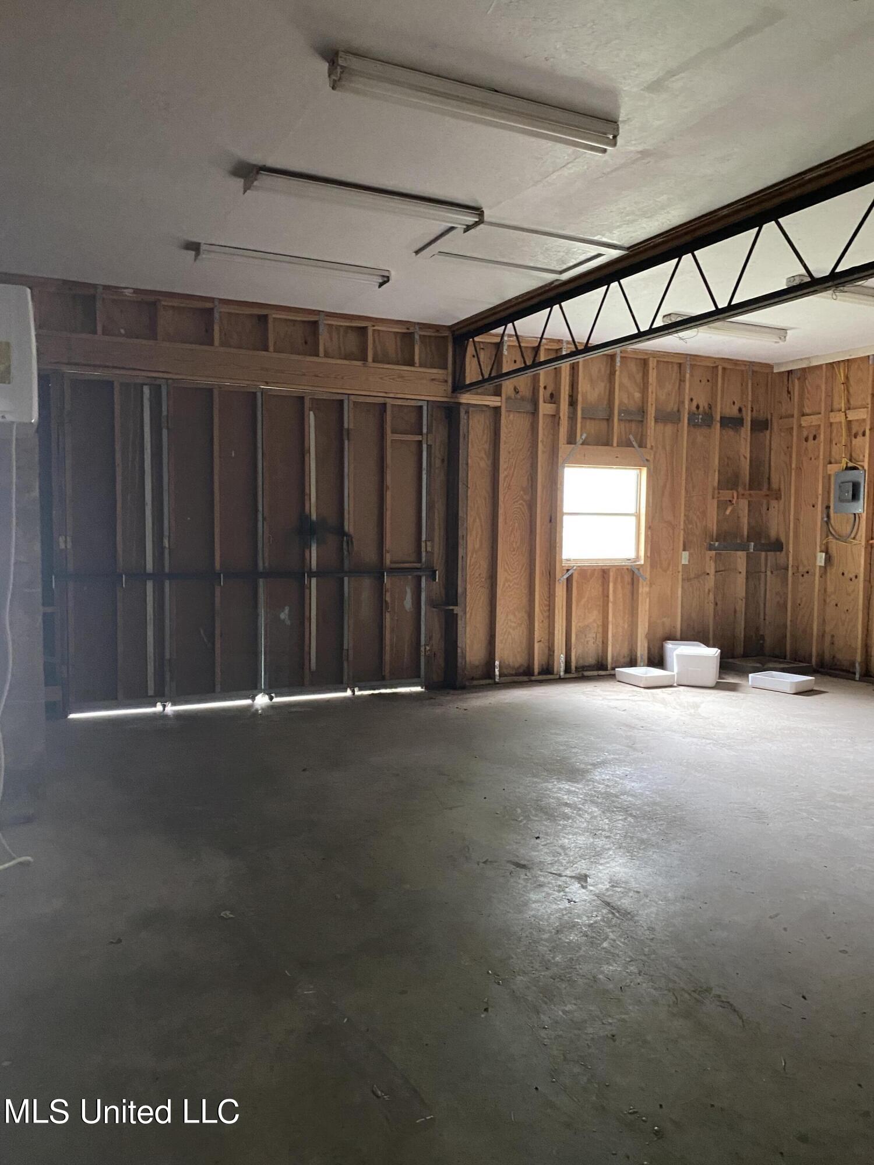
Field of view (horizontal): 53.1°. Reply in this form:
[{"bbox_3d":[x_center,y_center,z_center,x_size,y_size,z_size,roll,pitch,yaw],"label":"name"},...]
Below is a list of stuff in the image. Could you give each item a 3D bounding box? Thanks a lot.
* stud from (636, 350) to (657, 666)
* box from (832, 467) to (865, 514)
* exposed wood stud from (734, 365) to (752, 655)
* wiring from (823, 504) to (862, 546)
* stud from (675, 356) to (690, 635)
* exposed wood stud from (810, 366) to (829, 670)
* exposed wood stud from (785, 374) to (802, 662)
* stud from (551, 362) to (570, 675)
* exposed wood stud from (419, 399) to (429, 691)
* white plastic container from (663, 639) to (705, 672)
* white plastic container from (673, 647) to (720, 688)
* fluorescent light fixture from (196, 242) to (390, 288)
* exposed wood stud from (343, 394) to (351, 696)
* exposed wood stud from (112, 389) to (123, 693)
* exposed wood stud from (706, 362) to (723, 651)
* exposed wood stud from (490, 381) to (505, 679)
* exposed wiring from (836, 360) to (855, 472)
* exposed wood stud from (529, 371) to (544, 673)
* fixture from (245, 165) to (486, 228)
[{"bbox_3d":[2.001,-0.653,8.412,0.090,2.944,0.089,-1,4,-26],"label":"stud"},{"bbox_3d":[3.872,-0.846,8.162,0.101,0.397,0.327,-1,4,-26],"label":"box"},{"bbox_3d":[3.133,-0.689,8.965,0.038,2.940,0.089,-2,4,-27],"label":"exposed wood stud"},{"bbox_3d":[3.817,-0.548,8.255,0.080,0.390,0.380,-1,5,-26],"label":"wiring"},{"bbox_3d":[2.395,-0.657,8.604,0.038,2.944,0.089,-1,4,-26],"label":"stud"},{"bbox_3d":[3.747,-0.624,8.474,0.089,2.919,0.038,-1,4,-26],"label":"exposed wood stud"},{"bbox_3d":[3.621,-0.669,8.821,0.089,2.940,0.038,-2,4,-27],"label":"exposed wood stud"},{"bbox_3d":[1.125,-0.635,7.989,0.089,2.968,0.089,-1,4,-26],"label":"stud"},{"bbox_3d":[-0.127,-0.330,7.403,0.041,2.341,0.089,-1,4,-26],"label":"exposed wood stud"},{"bbox_3d":[2.359,0.718,8.339,0.350,0.285,0.360,1,4,1],"label":"white plastic container"},{"bbox_3d":[2.322,0.756,7.796,0.345,0.284,0.415,2,4,22],"label":"white plastic container"},{"bbox_3d":[-0.888,-1.988,5.513,1.220,0.070,0.175,-1,5,-26],"label":"fluorescent light fixture"},{"bbox_3d":[-0.729,-0.312,7.113,0.040,2.345,0.089,-1,5,-26],"label":"exposed wood stud"},{"bbox_3d":[-2.318,-0.290,6.345,0.040,2.300,0.089,-1,5,-26],"label":"exposed wood stud"},{"bbox_3d":[2.756,-0.670,8.757,0.040,2.928,0.089,-1,5,-26],"label":"exposed wood stud"},{"bbox_3d":[0.550,-0.618,7.692,0.040,2.945,0.089,-1,5,-26],"label":"exposed wood stud"},{"bbox_3d":[3.818,-1.545,8.177,0.050,1.040,0.170,-1,5,-26],"label":"exposed wiring"},{"bbox_3d":[0.901,-0.637,7.880,0.038,2.954,0.089,-1,4,-26],"label":"exposed wood stud"},{"bbox_3d":[-0.340,-1.916,4.427,1.207,0.075,0.206,-1,4,-26],"label":"fixture"}]

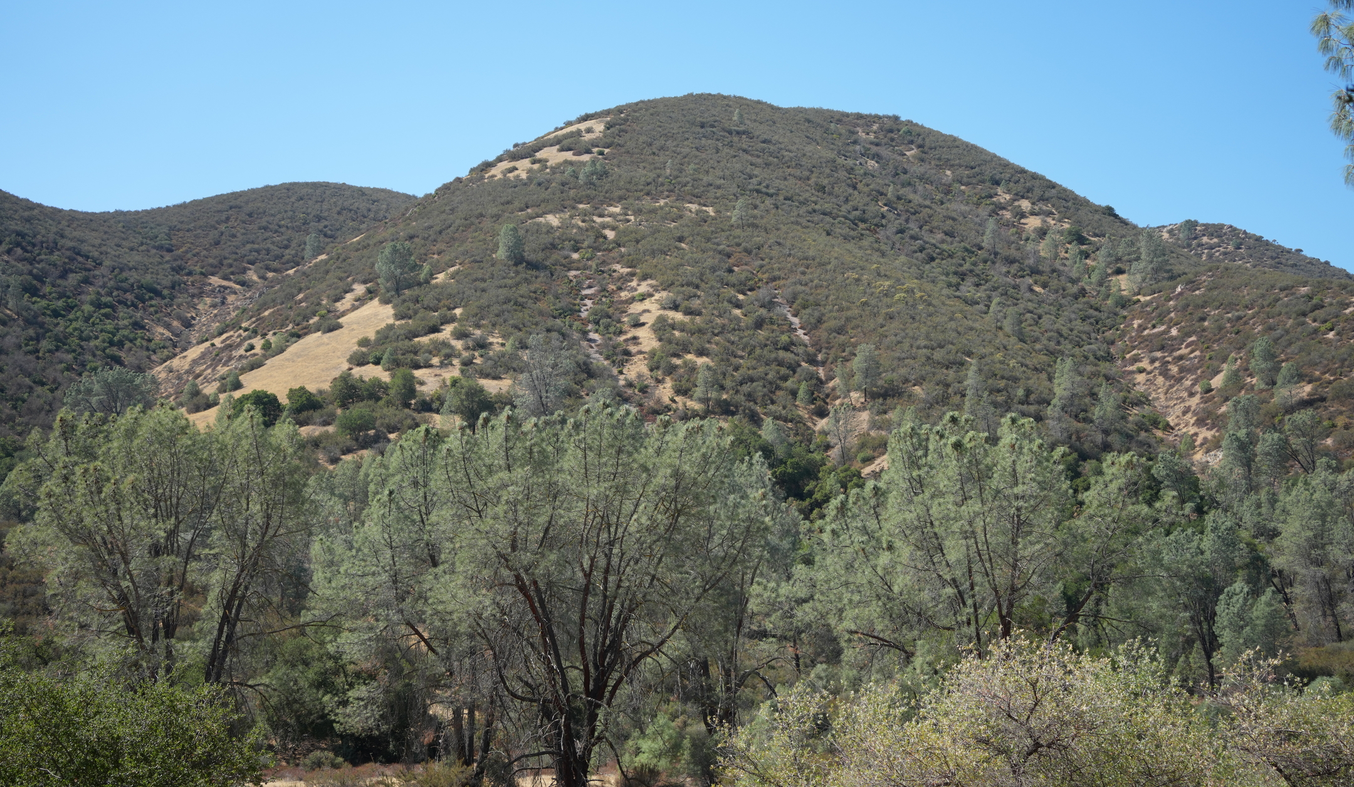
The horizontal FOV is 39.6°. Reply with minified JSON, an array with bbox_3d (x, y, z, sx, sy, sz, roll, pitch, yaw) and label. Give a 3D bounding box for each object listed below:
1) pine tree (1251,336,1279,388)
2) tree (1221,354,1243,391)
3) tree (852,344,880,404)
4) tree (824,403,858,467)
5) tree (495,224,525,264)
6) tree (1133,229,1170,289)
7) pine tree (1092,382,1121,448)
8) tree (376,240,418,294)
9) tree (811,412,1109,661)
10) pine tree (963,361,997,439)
[{"bbox_3d":[109.470,-5.710,350.000,5.320,9.950,5.160,0,-8,0],"label":"pine tree"},{"bbox_3d":[103.270,-3.740,350.000,3.940,7.160,3.820,0,-8,0],"label":"tree"},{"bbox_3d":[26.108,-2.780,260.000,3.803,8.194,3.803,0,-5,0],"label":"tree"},{"bbox_3d":[27.560,7.090,315.000,5.670,11.100,5.500,0,-8,0],"label":"tree"},{"bbox_3d":[-42.530,-38.220,480.000,7.560,10.640,7.330,0,-8,0],"label":"tree"},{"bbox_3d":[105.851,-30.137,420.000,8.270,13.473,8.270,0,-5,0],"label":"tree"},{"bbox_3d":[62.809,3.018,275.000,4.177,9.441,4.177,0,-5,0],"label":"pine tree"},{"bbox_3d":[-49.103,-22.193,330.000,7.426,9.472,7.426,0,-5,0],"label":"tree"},{"bbox_3d":[12.040,7.200,80.000,12.690,12.910,11.420,0,-8,0],"label":"tree"},{"bbox_3d":[53.990,1.890,335.000,6.030,15.230,5.850,0,-8,0],"label":"pine tree"}]

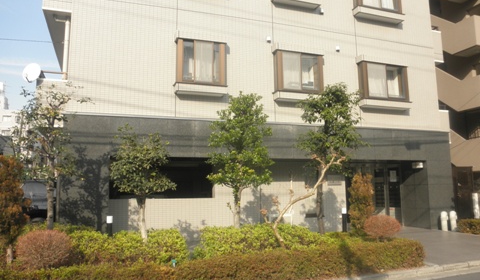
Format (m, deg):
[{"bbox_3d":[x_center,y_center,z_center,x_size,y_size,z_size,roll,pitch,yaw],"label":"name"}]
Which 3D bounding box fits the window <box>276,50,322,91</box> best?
[{"bbox_3d":[1.671,-1.851,10.875,1.430,1.120,0.280,2,-7,-20],"label":"window"}]

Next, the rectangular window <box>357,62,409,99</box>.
[{"bbox_3d":[4.438,-1.751,11.937,1.730,1.120,0.280,2,-7,-20],"label":"rectangular window"}]

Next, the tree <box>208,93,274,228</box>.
[{"bbox_3d":[0.042,0.661,8.036,1.385,3.370,1.315,-1,-7,0],"label":"tree"}]

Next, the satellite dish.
[{"bbox_3d":[-4.666,-1.518,8.732,0.430,0.450,0.300,0,-7,-3],"label":"satellite dish"}]

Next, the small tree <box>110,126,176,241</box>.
[{"bbox_3d":[-1.801,0.976,7.258,1.206,2.568,1.146,2,-8,-20],"label":"small tree"}]

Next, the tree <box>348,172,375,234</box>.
[{"bbox_3d":[3.374,1.821,10.747,0.710,1.780,0.720,2,-7,-20],"label":"tree"}]

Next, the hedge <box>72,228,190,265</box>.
[{"bbox_3d":[-1.953,1.937,6.854,2.000,0.540,1.200,2,-8,-20],"label":"hedge"}]

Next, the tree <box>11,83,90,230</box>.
[{"bbox_3d":[-3.471,0.563,7.103,1.329,3.323,1.263,2,-8,-20],"label":"tree"}]

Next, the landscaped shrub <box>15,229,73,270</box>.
[{"bbox_3d":[-3.059,1.746,6.072,0.809,0.709,0.809,2,-8,-20],"label":"landscaped shrub"}]

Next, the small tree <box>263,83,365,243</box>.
[{"bbox_3d":[1.621,0.536,8.365,2.200,3.600,1.500,2,-8,-20],"label":"small tree"}]

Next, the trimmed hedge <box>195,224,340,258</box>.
[{"bbox_3d":[0.633,2.158,8.036,3.100,0.670,1.200,2,-7,-20],"label":"trimmed hedge"}]

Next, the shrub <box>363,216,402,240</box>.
[{"bbox_3d":[3.097,1.979,8.397,0.772,0.724,0.772,2,-8,-20],"label":"shrub"}]

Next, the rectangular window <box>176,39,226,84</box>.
[{"bbox_3d":[-0.970,-1.934,9.891,1.250,1.120,0.280,2,-7,-20],"label":"rectangular window"}]

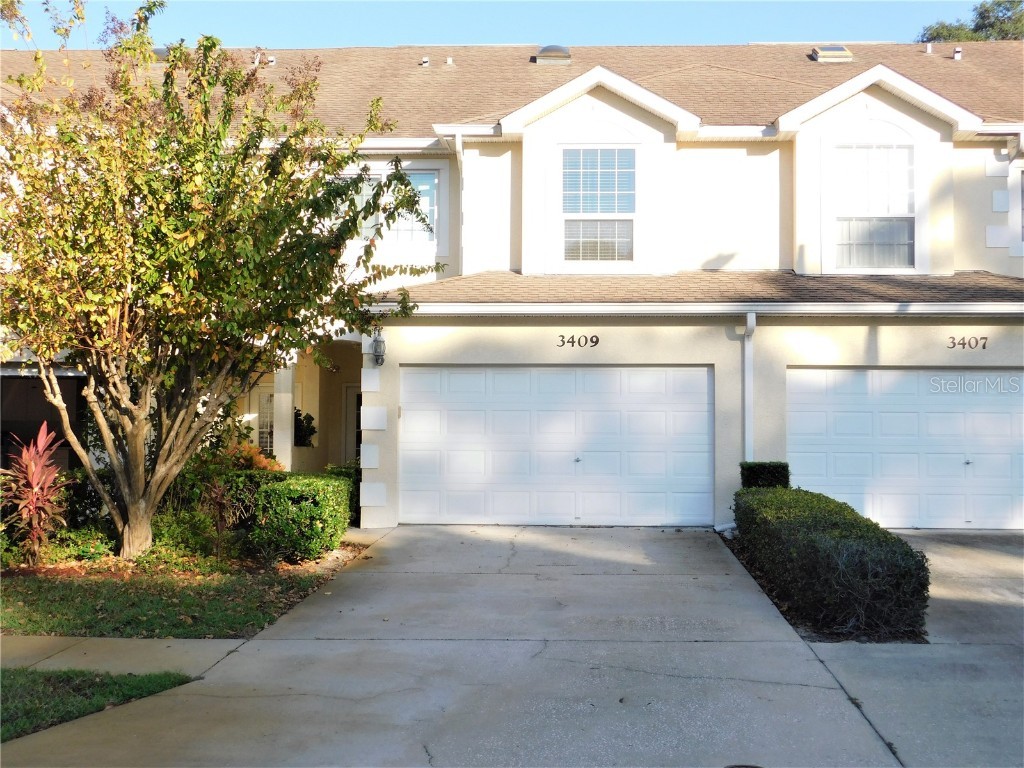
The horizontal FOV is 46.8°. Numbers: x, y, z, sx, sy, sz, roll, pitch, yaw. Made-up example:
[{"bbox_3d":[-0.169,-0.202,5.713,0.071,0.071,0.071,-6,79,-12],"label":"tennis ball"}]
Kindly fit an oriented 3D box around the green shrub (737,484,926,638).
[{"bbox_3d":[3.025,1.641,11.916,0.826,0.805,5.300,0,-1,3],"label":"green shrub"}]

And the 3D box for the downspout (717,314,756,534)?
[{"bbox_3d":[2.971,0.526,15.660,0.526,2.923,0.420,0,-1,2],"label":"downspout"}]

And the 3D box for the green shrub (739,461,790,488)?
[{"bbox_3d":[3.203,1.466,15.172,0.619,0.904,0.700,0,-1,2],"label":"green shrub"}]

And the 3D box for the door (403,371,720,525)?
[{"bbox_3d":[0.601,0.824,16.052,4.270,2.164,0.060,0,-1,2],"label":"door"}]

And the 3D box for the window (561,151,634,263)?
[{"bbox_3d":[1.245,-2.574,16.984,1.053,1.635,0.100,0,-1,2],"label":"window"}]

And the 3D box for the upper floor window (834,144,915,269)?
[{"bbox_3d":[5.169,-2.529,16.853,1.143,1.787,0.100,0,-1,2],"label":"upper floor window"}]

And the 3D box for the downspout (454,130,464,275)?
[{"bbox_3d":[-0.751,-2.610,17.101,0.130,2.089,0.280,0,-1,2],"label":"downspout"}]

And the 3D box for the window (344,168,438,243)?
[{"bbox_3d":[-1.902,-2.722,18.142,1.524,1.139,0.100,0,-1,2],"label":"window"}]

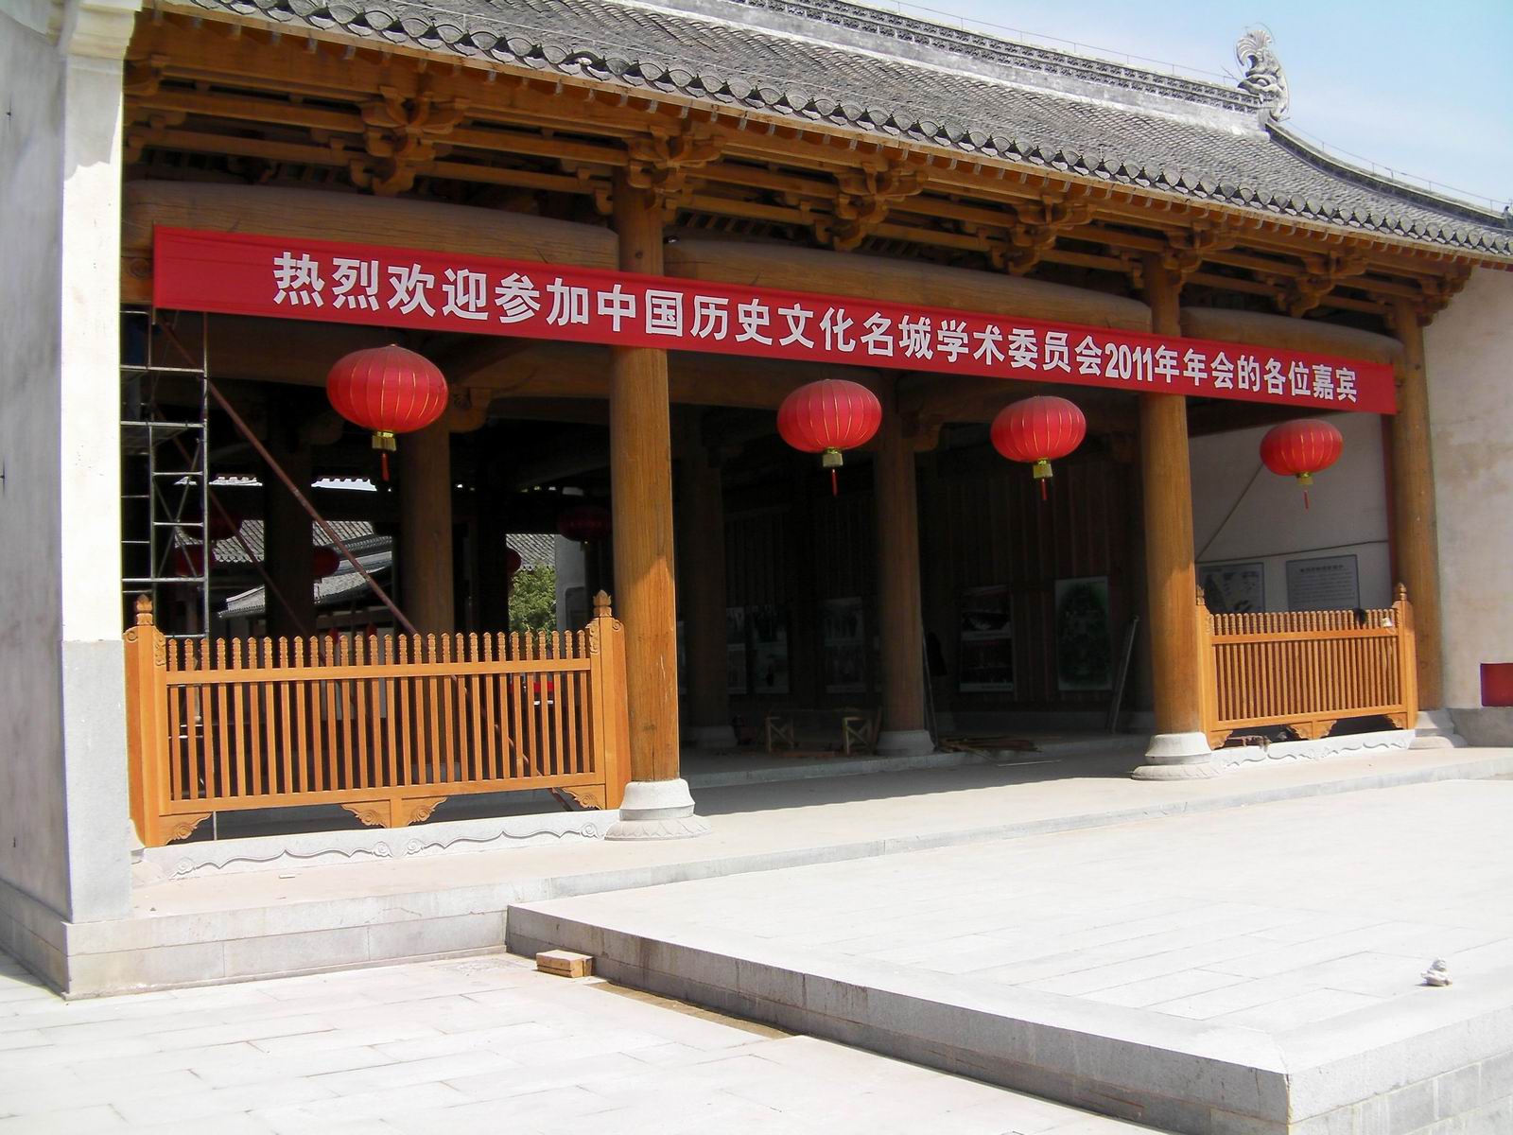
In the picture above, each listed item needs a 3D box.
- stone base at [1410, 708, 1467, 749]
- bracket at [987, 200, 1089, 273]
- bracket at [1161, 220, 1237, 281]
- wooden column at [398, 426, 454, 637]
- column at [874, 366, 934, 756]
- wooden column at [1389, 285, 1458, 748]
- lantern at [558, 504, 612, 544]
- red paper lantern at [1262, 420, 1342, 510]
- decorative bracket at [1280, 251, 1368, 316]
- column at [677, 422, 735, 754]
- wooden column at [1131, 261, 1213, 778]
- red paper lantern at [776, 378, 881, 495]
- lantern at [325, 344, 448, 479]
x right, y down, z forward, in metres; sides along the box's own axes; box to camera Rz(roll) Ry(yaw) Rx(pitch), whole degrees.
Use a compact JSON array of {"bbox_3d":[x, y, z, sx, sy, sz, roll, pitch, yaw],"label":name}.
[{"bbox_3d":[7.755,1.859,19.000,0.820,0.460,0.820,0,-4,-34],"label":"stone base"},{"bbox_3d":[2.477,-2.856,14.409,0.720,0.600,0.760,0,-4,-34],"label":"bracket"},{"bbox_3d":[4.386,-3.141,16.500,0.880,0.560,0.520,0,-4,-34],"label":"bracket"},{"bbox_3d":[-3.339,-0.018,17.000,0.520,3.800,0.520,0,-4,-34],"label":"wooden column"},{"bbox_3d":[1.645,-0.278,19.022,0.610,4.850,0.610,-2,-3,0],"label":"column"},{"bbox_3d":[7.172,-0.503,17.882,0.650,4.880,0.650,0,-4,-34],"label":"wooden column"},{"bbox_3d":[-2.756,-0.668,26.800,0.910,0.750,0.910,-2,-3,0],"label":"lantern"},{"bbox_3d":[5.912,-1.121,18.000,0.900,0.970,0.900,0,-4,-34],"label":"red paper lantern"},{"bbox_3d":[5.709,-2.834,16.625,0.720,0.600,0.760,0,-4,-34],"label":"decorative bracket"},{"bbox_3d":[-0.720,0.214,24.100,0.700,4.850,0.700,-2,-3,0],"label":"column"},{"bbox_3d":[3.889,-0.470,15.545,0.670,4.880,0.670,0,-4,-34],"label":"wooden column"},{"bbox_3d":[0.590,-1.057,13.378,0.850,0.930,0.850,-2,-3,0],"label":"red paper lantern"},{"bbox_3d":[-2.713,-1.146,12.200,0.900,0.980,0.900,0,-4,-34],"label":"lantern"}]

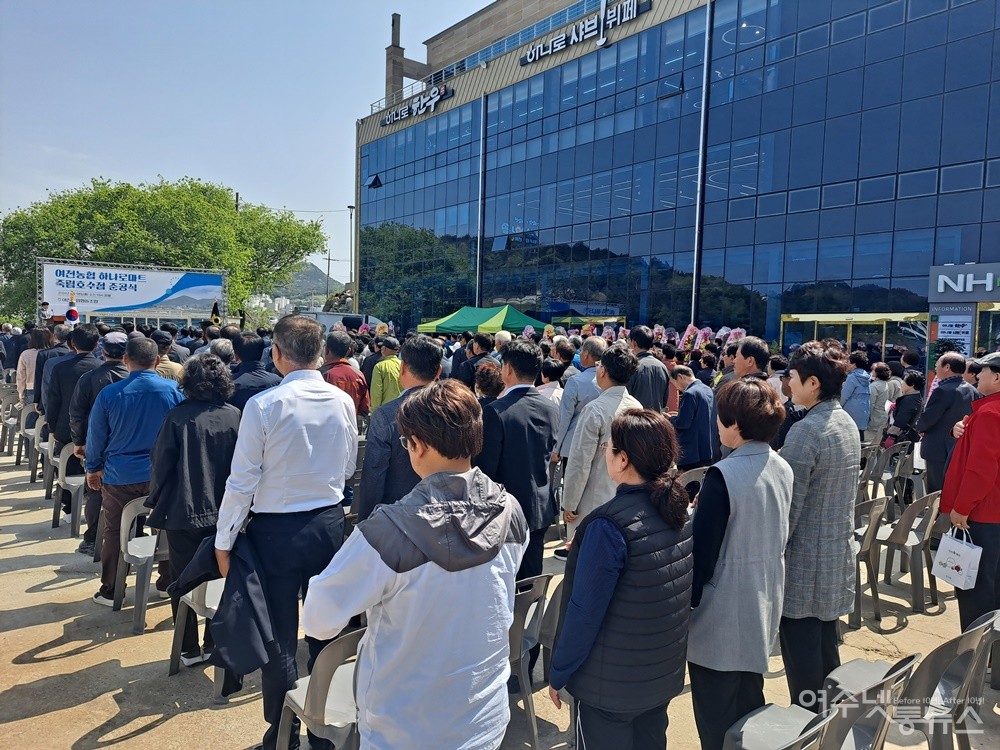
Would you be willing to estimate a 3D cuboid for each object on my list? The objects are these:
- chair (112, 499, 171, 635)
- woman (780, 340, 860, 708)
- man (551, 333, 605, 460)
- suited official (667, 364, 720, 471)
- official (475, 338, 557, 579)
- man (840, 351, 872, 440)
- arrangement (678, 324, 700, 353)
[{"bbox_3d":[-2.021,1.026,4.072,0.450,0.780,0.520,-1,4,-38],"label":"chair"},{"bbox_3d":[1.364,0.702,2.950,0.430,1.711,0.280,-2,5,-40],"label":"woman"},{"bbox_3d":[0.656,0.553,5.200,0.520,1.684,0.330,-1,5,-38],"label":"man"},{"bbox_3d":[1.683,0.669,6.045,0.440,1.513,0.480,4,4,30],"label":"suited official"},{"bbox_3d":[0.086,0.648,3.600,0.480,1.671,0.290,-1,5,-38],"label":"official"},{"bbox_3d":[3.764,0.545,7.300,0.450,1.592,0.300,-2,5,-40],"label":"man"},{"bbox_3d":[5.877,-0.540,21.500,0.600,2.048,0.750,-2,5,-40],"label":"arrangement"}]

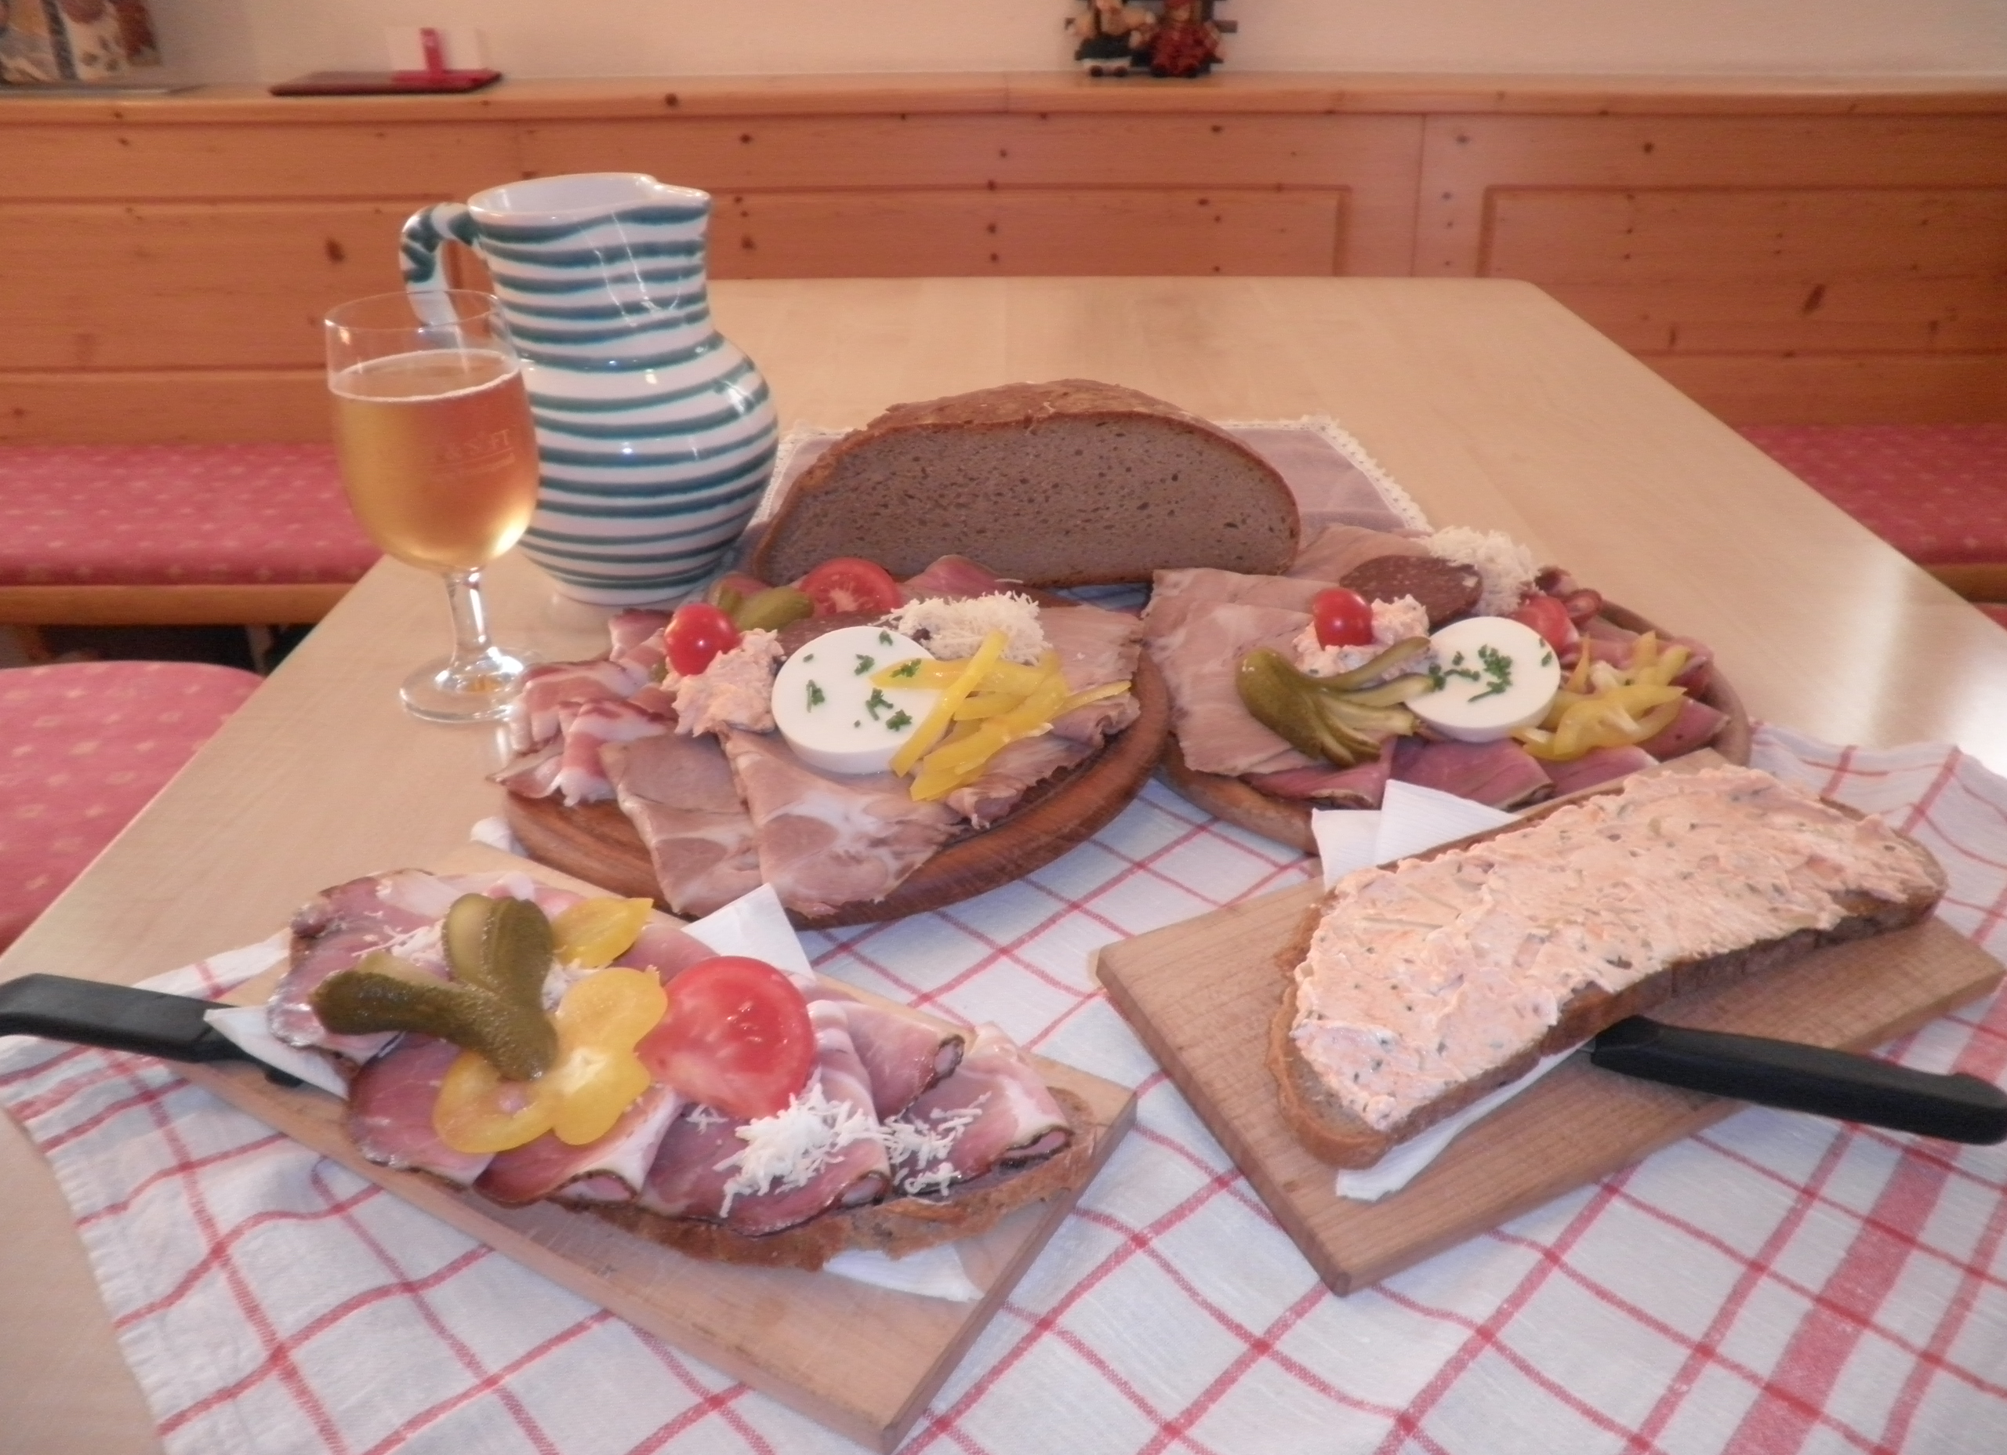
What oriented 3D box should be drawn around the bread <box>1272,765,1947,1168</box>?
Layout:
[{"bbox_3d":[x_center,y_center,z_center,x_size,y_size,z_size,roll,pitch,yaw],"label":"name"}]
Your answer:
[{"bbox_3d":[0.188,0.063,0.493,0.265,0.026,0.096,-15,40,-22],"label":"bread"}]

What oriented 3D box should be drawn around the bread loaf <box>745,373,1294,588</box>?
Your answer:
[{"bbox_3d":[0.007,-0.165,0.873,0.292,0.104,0.165,-1,29,-3],"label":"bread loaf"}]

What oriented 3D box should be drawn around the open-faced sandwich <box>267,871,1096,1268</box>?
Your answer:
[{"bbox_3d":[-0.114,0.091,0.446,0.275,0.042,0.108,13,31,21],"label":"open-faced sandwich"}]

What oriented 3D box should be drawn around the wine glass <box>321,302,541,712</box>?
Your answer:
[{"bbox_3d":[-0.243,-0.094,0.663,0.082,0.180,0.082,0,29,0],"label":"wine glass"}]

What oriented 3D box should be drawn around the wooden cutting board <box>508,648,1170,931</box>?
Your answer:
[{"bbox_3d":[-0.076,-0.006,0.669,0.284,0.022,0.284,0,29,0],"label":"wooden cutting board"}]

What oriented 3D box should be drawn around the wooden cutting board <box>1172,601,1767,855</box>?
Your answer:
[{"bbox_3d":[0.192,-0.013,0.687,0.274,0.022,0.274,0,29,0],"label":"wooden cutting board"}]

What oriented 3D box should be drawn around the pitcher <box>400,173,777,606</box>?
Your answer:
[{"bbox_3d":[-0.216,-0.173,0.780,0.183,0.205,0.158,8,30,13],"label":"pitcher"}]

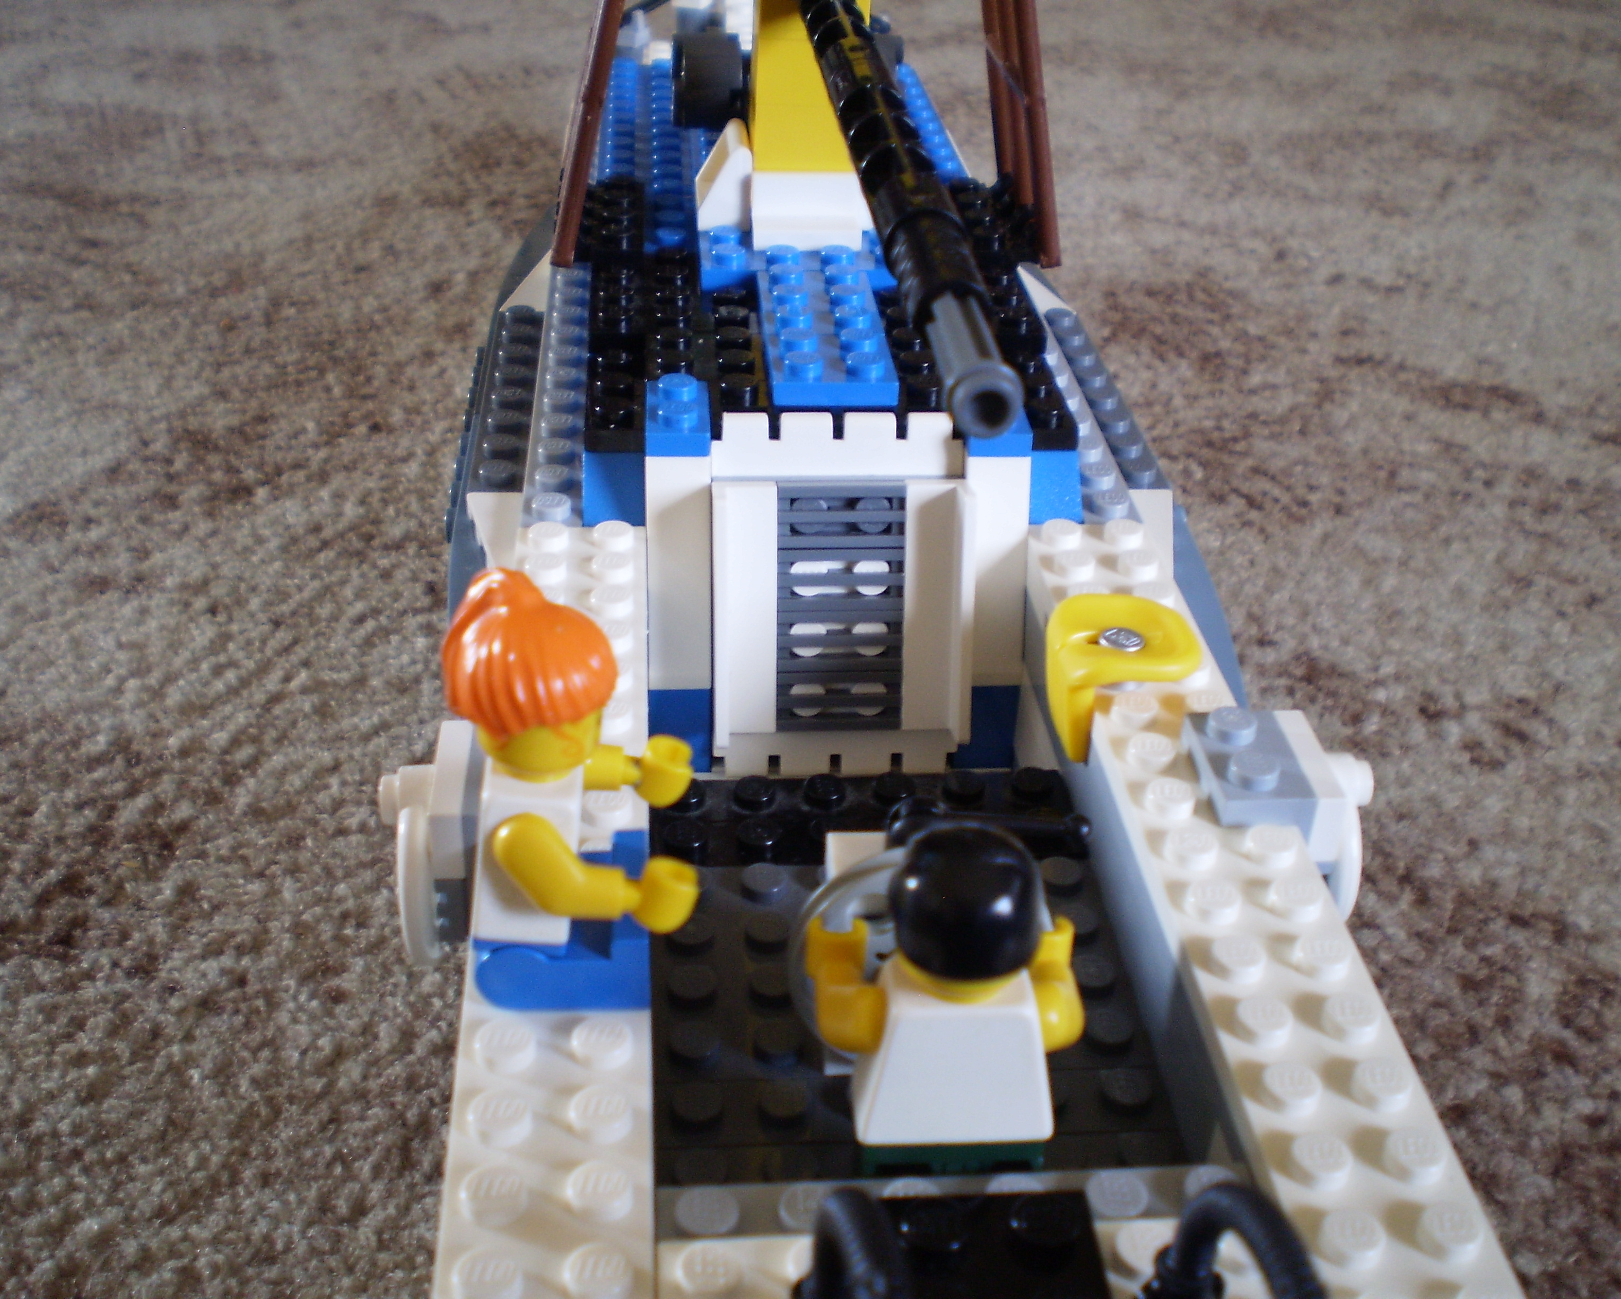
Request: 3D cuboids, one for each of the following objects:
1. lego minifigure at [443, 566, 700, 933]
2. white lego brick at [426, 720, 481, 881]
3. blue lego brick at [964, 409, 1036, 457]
[{"bbox_3d":[-0.020,0.009,0.148,0.020,0.036,0.024,0,31,-5],"label":"lego minifigure"},{"bbox_3d":[-0.035,0.015,0.177,0.004,0.008,0.016,-1,32,-5],"label":"white lego brick"},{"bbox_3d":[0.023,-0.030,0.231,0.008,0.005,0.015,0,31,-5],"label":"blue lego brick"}]

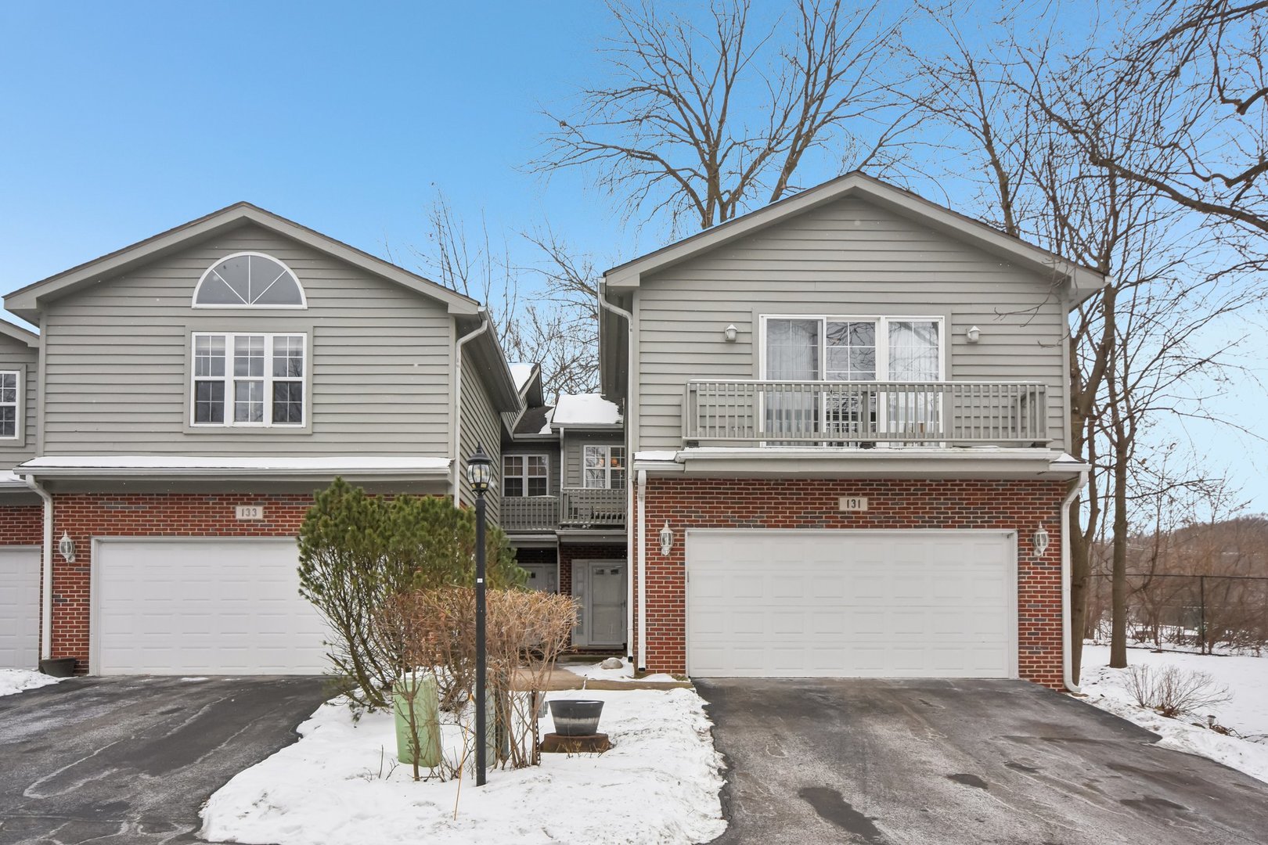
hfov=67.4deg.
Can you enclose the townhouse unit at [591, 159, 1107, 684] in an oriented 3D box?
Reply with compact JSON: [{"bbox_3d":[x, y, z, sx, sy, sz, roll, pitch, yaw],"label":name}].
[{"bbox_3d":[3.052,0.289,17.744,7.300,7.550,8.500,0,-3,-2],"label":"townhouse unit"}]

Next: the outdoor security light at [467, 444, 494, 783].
[{"bbox_3d":[-1.292,1.626,8.000,0.225,2.880,0.225,0,-3,-2],"label":"outdoor security light"}]

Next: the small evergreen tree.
[{"bbox_3d":[-2.631,2.014,11.200,2.600,2.700,2.400,0,-3,-2],"label":"small evergreen tree"}]

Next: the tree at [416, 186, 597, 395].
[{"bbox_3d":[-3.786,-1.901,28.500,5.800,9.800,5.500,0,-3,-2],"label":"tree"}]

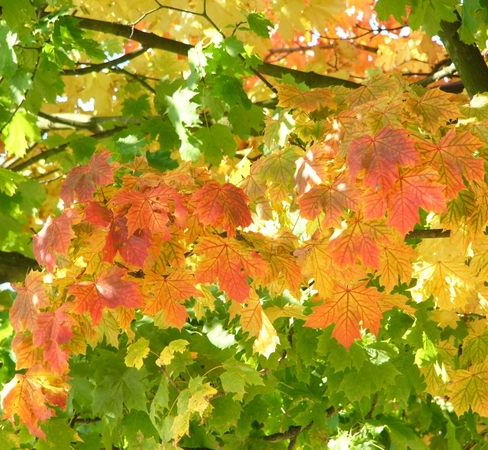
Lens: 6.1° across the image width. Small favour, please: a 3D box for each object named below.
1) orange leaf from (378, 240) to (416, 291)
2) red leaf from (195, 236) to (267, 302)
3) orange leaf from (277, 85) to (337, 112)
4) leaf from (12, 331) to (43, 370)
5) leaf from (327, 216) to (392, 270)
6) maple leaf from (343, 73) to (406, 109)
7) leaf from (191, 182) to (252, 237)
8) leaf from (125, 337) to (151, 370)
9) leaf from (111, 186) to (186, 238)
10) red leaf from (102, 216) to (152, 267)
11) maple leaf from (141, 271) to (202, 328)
[{"bbox_3d":[0.270,0.072,8.100,0.074,0.088,0.030,0,-20,0],"label":"orange leaf"},{"bbox_3d":[-0.025,0.070,7.750,0.122,0.131,0.040,-18,-14,-5],"label":"red leaf"},{"bbox_3d":[0.117,-0.238,8.600,0.113,0.057,0.035,0,-50,0],"label":"orange leaf"},{"bbox_3d":[-0.366,0.215,7.850,0.063,0.069,0.040,0,-15,15],"label":"leaf"},{"bbox_3d":[0.204,0.029,8.000,0.112,0.098,0.030,0,-25,0],"label":"leaf"},{"bbox_3d":[0.236,-0.236,8.200,0.111,0.079,0.035,-6,-38,-4],"label":"maple leaf"},{"bbox_3d":[-0.038,-0.025,7.800,0.105,0.100,0.040,-8,-15,-2],"label":"leaf"},{"bbox_3d":[-0.186,0.223,8.000,0.046,0.056,0.030,0,-15,-15],"label":"leaf"},{"bbox_3d":[-0.166,-0.024,7.950,0.129,0.093,0.040,0,-28,0],"label":"leaf"},{"bbox_3d":[-0.203,0.029,8.050,0.095,0.097,0.035,-17,-18,-11],"label":"red leaf"},{"bbox_3d":[-0.123,0.130,8.000,0.101,0.101,0.030,-14,-19,-5],"label":"maple leaf"}]

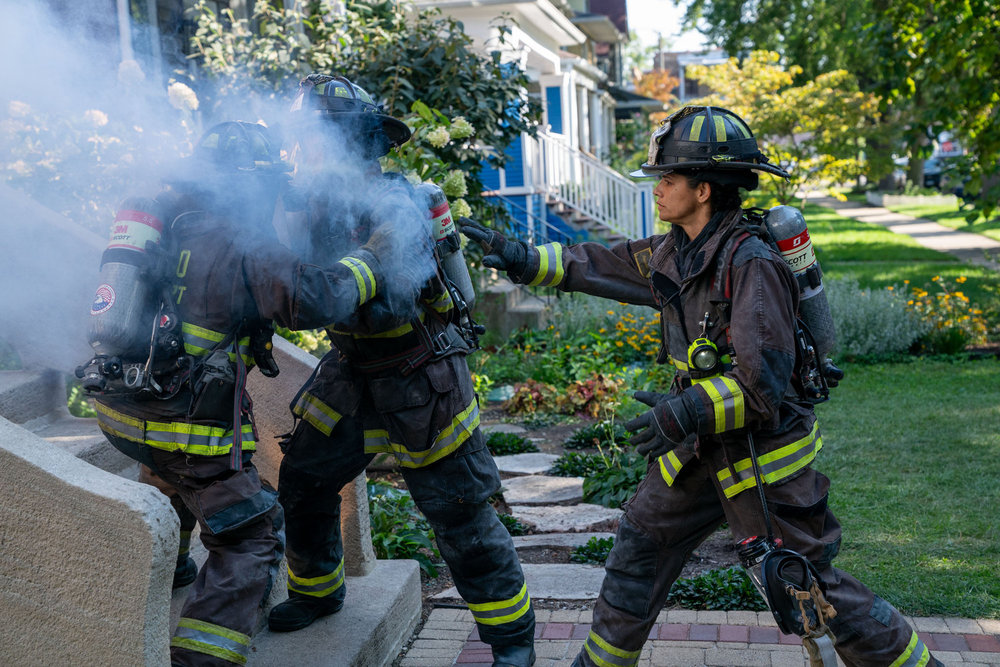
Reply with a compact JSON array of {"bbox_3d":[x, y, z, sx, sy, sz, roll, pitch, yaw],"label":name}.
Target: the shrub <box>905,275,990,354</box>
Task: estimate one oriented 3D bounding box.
[{"bbox_3d":[3.491,-0.165,12.317,0.680,0.580,0.600,2,7,16],"label":"shrub"}]

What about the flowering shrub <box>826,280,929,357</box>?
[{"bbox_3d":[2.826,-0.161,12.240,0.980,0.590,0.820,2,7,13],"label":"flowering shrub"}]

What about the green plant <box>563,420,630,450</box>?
[{"bbox_3d":[0.531,0.514,8.358,0.390,0.140,0.350,0,7,4],"label":"green plant"}]

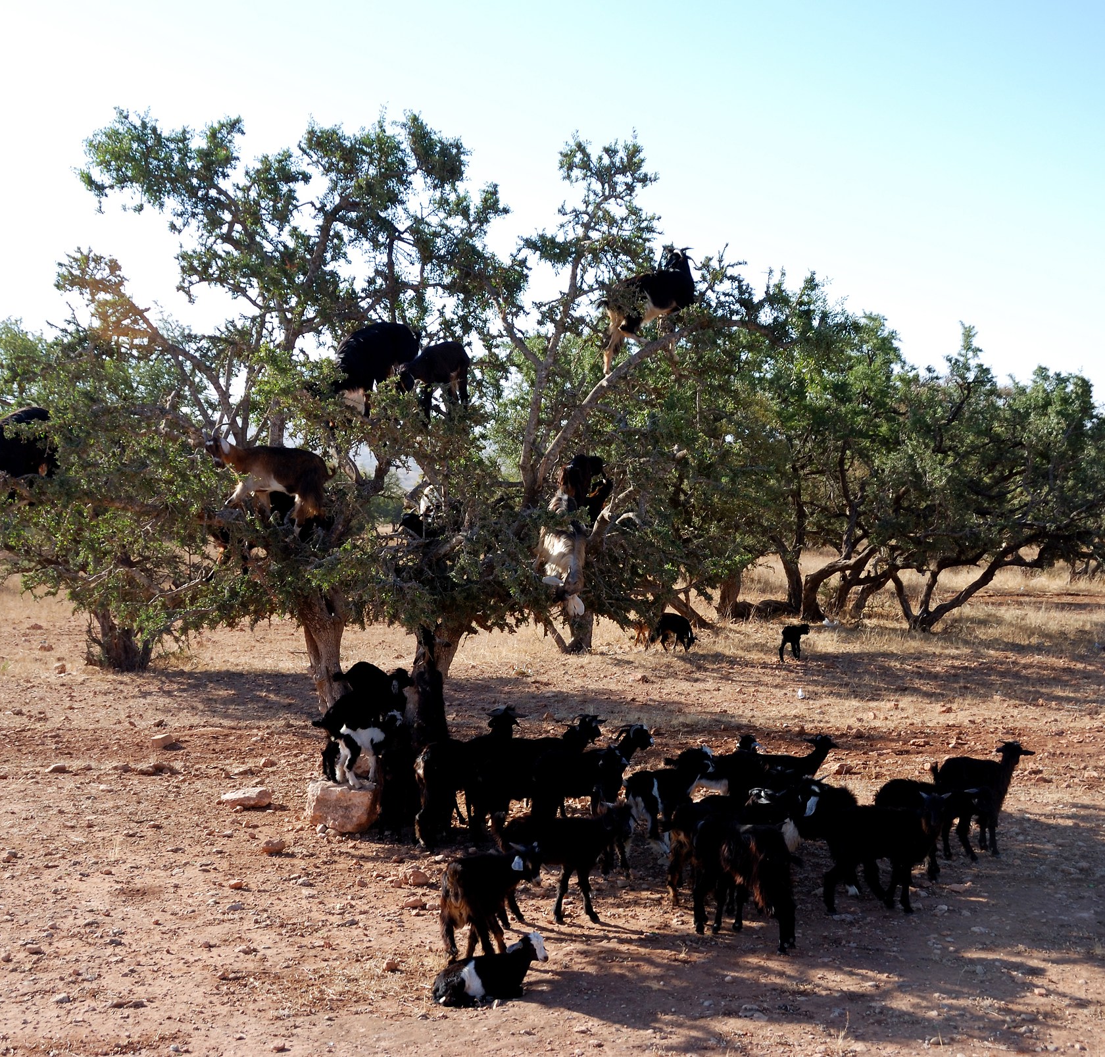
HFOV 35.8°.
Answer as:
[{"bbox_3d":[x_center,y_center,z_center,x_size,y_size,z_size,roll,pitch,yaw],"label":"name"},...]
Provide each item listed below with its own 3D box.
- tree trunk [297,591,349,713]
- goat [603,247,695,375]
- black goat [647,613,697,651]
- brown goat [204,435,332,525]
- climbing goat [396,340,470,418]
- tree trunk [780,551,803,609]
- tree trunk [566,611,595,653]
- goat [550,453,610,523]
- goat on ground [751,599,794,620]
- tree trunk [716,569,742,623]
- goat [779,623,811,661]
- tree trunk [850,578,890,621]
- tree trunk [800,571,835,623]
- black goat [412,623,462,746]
[{"bbox_3d":[-1.881,1.114,14.000,0.430,1.180,0.400,0,1,0],"label":"tree trunk"},{"bbox_3d":[0.759,-1.728,13.600,0.800,0.980,0.330,0,1,15],"label":"goat"},{"bbox_3d":[1.780,1.558,25.600,0.820,0.580,0.280,0,1,21],"label":"black goat"},{"bbox_3d":[-2.330,-0.398,14.000,1.040,0.760,0.330,0,1,-9],"label":"brown goat"},{"bbox_3d":[-0.980,-1.228,14.100,0.640,0.620,0.250,-1,1,-30],"label":"climbing goat"},{"bbox_3d":[4.891,1.071,35.000,0.480,1.220,0.440,0,1,0],"label":"tree trunk"},{"bbox_3d":[0.421,1.527,25.400,0.420,0.650,0.420,0,1,0],"label":"tree trunk"},{"bbox_3d":[0.230,-0.307,14.200,0.650,0.640,0.320,-1,1,-36],"label":"goat"},{"bbox_3d":[4.333,1.597,33.600,0.880,0.450,0.420,0,1,13],"label":"goat on ground"},{"bbox_3d":[3.453,1.251,33.400,0.520,1.100,0.520,0,1,0],"label":"tree trunk"},{"bbox_3d":[3.610,1.698,25.500,0.520,0.560,0.200,0,1,-21],"label":"goat"},{"bbox_3d":[5.991,1.337,32.300,0.720,0.850,0.550,0,1,0],"label":"tree trunk"},{"bbox_3d":[4.925,1.271,31.800,0.640,0.980,0.500,0,1,0],"label":"tree trunk"},{"bbox_3d":[-0.792,1.149,11.400,0.320,1.020,0.480,0,1,3],"label":"black goat"}]

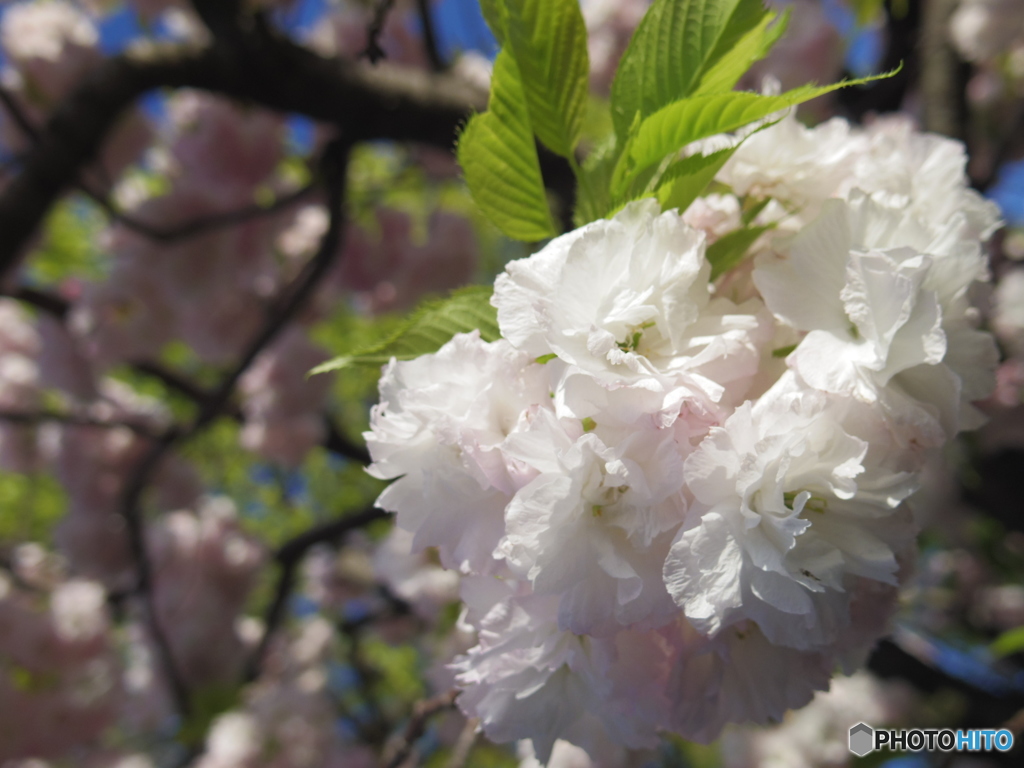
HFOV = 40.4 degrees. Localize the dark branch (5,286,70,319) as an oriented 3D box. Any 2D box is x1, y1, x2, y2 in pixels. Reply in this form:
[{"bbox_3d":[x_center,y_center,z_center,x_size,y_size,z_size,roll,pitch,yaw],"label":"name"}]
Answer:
[{"bbox_3d":[-0.393,-0.067,1.150,0.058,0.018,0.020,20,0,0],"label":"dark branch"}]

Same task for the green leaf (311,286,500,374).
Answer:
[{"bbox_3d":[-0.024,-0.013,0.330,0.048,0.016,0.014,-21,0,-6],"label":"green leaf"}]

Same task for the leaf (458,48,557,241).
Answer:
[{"bbox_3d":[-0.001,-0.053,0.310,0.019,0.044,0.014,-12,-3,16],"label":"leaf"}]

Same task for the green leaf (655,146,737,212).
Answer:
[{"bbox_3d":[0.042,-0.047,0.315,0.025,0.012,0.009,-34,0,-9],"label":"green leaf"}]

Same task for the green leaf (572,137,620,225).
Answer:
[{"bbox_3d":[0.020,-0.048,0.330,0.011,0.022,0.009,-9,0,11],"label":"green leaf"}]

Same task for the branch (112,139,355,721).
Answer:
[{"bbox_3d":[-0.230,0.038,1.150,0.190,0.480,0.130,3,-3,0],"label":"branch"}]

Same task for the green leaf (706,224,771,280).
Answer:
[{"bbox_3d":[0.051,-0.030,0.315,0.020,0.010,0.008,-34,0,-9],"label":"green leaf"}]

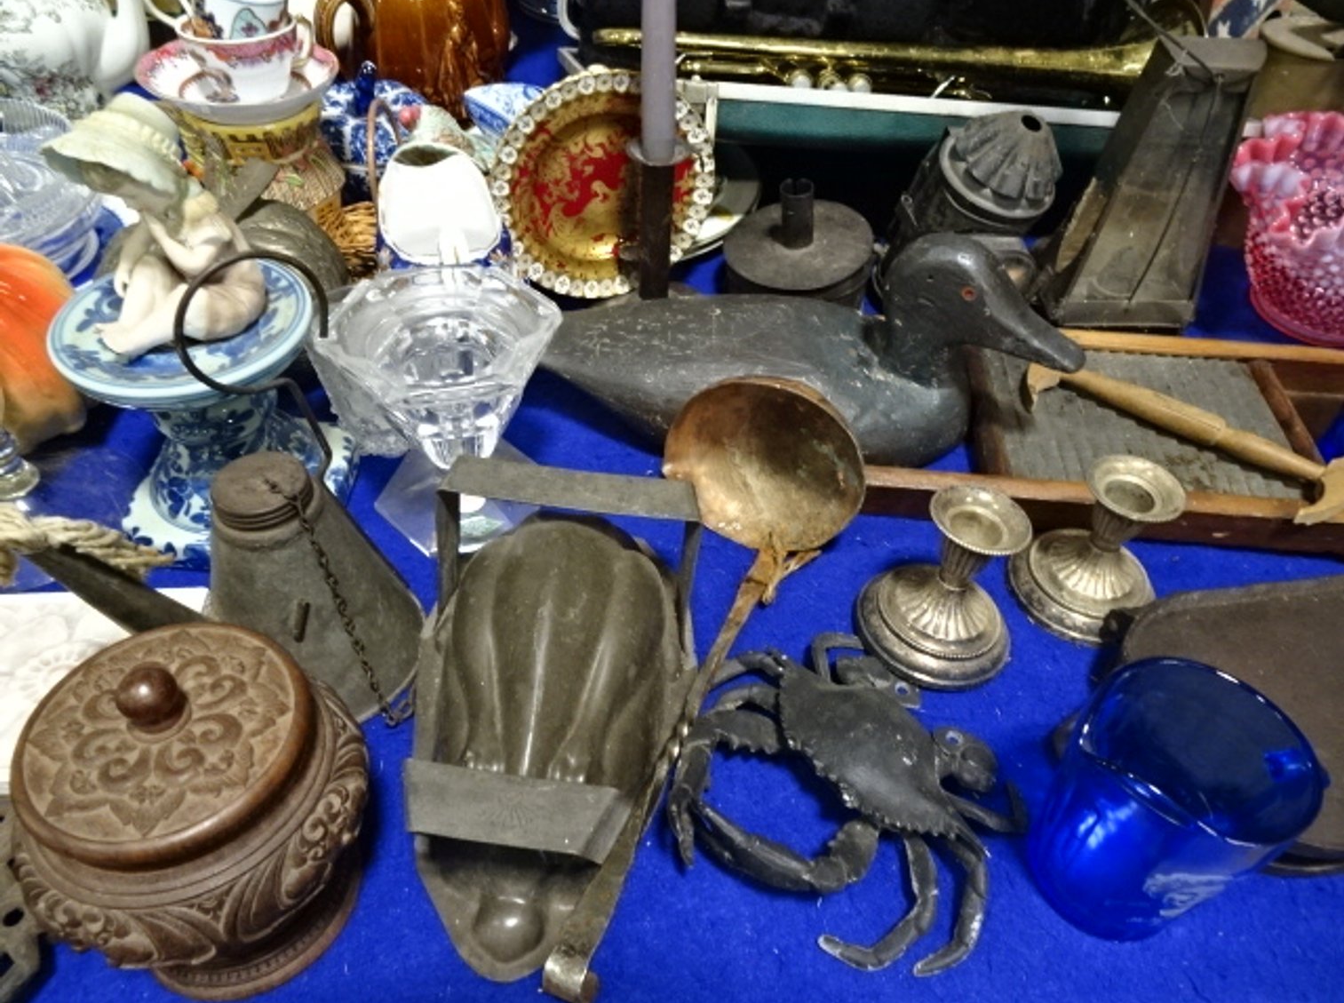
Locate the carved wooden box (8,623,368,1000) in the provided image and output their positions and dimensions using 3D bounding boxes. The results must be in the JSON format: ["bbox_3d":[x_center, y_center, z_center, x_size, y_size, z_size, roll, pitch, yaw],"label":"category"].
[{"bbox_3d":[-0.161,0.103,0.322,0.105,0.136,0.105,4,44,-4],"label":"carved wooden box"}]

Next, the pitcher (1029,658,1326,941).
[{"bbox_3d":[0.201,0.125,0.382,0.096,0.087,0.083,8,44,1],"label":"pitcher"}]

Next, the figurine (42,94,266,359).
[{"bbox_3d":[-0.228,-0.117,0.407,0.085,0.098,0.065,-22,51,-26],"label":"figurine"}]

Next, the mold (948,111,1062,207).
[{"bbox_3d":[0.221,-0.231,0.617,0.085,0.043,0.085,9,44,-8],"label":"mold"}]

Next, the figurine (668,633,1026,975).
[{"bbox_3d":[0.067,0.121,0.409,0.142,0.030,0.157,-26,53,-29],"label":"figurine"}]

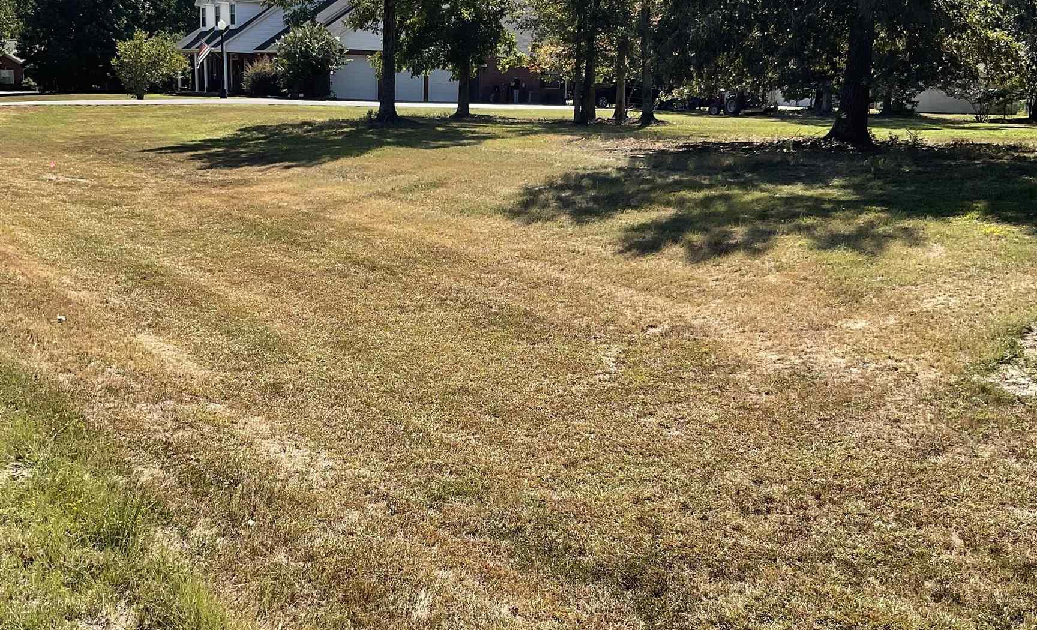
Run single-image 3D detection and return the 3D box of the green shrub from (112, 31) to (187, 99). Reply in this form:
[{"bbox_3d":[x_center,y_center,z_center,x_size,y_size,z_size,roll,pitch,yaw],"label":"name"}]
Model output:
[{"bbox_3d":[-15.926,-10.748,49.933,3.220,2.870,3.220,1,12,0],"label":"green shrub"}]

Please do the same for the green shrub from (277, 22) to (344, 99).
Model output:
[{"bbox_3d":[-9.741,-11.905,54.261,3.140,3.560,3.140,1,12,0],"label":"green shrub"}]

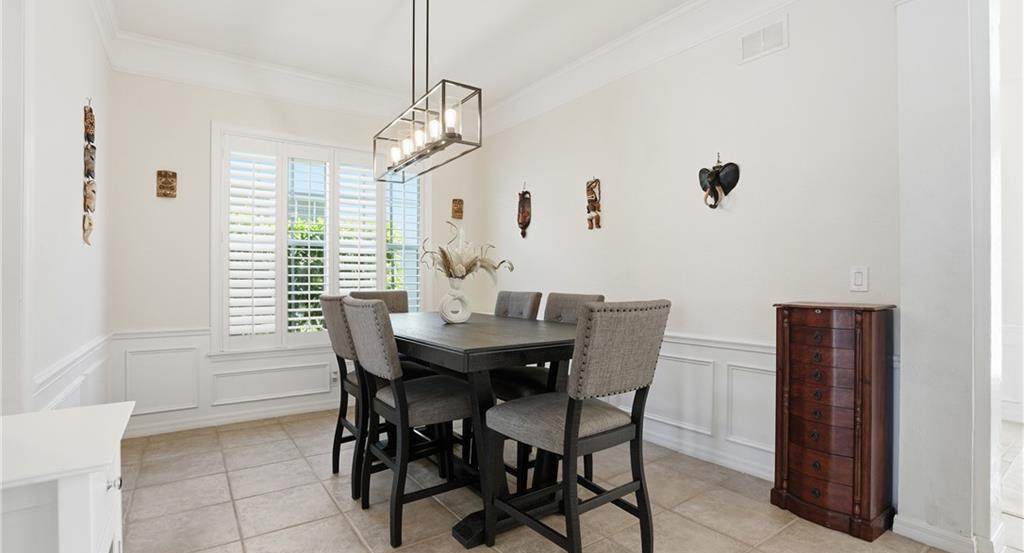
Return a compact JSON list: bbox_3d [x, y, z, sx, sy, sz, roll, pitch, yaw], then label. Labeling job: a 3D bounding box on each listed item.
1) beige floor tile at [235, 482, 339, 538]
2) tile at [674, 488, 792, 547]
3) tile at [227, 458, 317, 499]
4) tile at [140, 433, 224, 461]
[{"bbox_3d":[-1.159,1.192,2.349,0.450,0.012,0.450,1,-1,-36],"label":"beige floor tile"},{"bbox_3d":[1.119,1.203,2.310,0.450,0.012,0.450,1,-1,-36],"label":"tile"},{"bbox_3d":[-1.423,1.199,2.716,0.450,0.010,0.450,1,-1,-35],"label":"tile"},{"bbox_3d":[-2.313,1.196,3.197,0.450,0.012,0.450,1,-1,-36],"label":"tile"}]

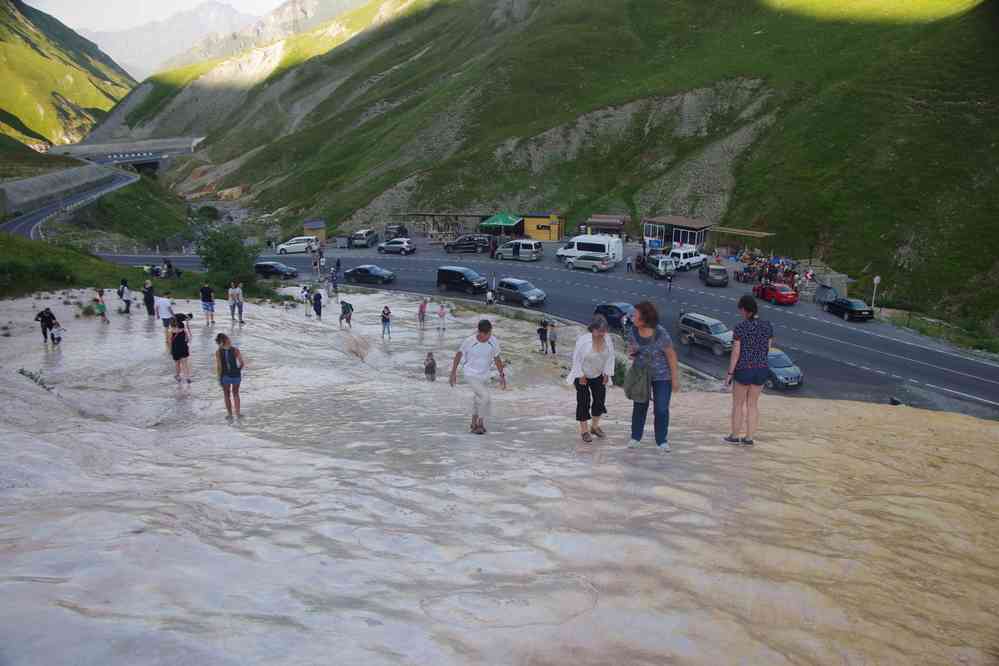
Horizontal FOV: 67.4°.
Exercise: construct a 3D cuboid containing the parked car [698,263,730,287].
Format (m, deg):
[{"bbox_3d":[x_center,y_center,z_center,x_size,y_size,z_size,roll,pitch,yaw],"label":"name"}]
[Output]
[{"bbox_3d":[19.550,-5.260,67.314,1.840,1.680,4.400,3,15,11],"label":"parked car"}]

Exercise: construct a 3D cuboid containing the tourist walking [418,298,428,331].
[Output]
[{"bbox_3d":[-3.861,-0.934,38.004,0.380,1.640,0.500,-9,17,-36],"label":"tourist walking"}]

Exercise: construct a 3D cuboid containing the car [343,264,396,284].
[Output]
[{"bbox_3d":[-11.810,-5.349,68.142,4.650,1.440,1.780,4,16,11],"label":"car"}]

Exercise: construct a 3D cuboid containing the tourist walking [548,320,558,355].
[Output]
[{"bbox_3d":[2.667,0.222,37.000,0.480,1.680,0.380,1,16,4],"label":"tourist walking"}]

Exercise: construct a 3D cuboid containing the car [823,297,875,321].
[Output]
[{"bbox_3d":[26.503,-1.936,56.904,1.800,1.400,4.700,1,14,-2],"label":"car"}]

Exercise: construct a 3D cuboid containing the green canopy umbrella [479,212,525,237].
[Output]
[{"bbox_3d":[0.382,-13.666,95.500,5.000,3.300,4.200,4,16,11],"label":"green canopy umbrella"}]

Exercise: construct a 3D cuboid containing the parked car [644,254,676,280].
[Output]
[{"bbox_3d":[15.405,-6.186,70.999,1.730,1.830,4.100,-1,16,-6],"label":"parked car"}]

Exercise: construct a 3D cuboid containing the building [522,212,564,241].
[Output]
[{"bbox_3d":[5.465,-12.938,91.463,4.400,3.100,3.000,3,13,13],"label":"building"}]

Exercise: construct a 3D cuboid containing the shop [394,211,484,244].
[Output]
[{"bbox_3d":[-7.648,-13.729,95.500,11.300,3.300,3.300,3,16,8],"label":"shop"}]

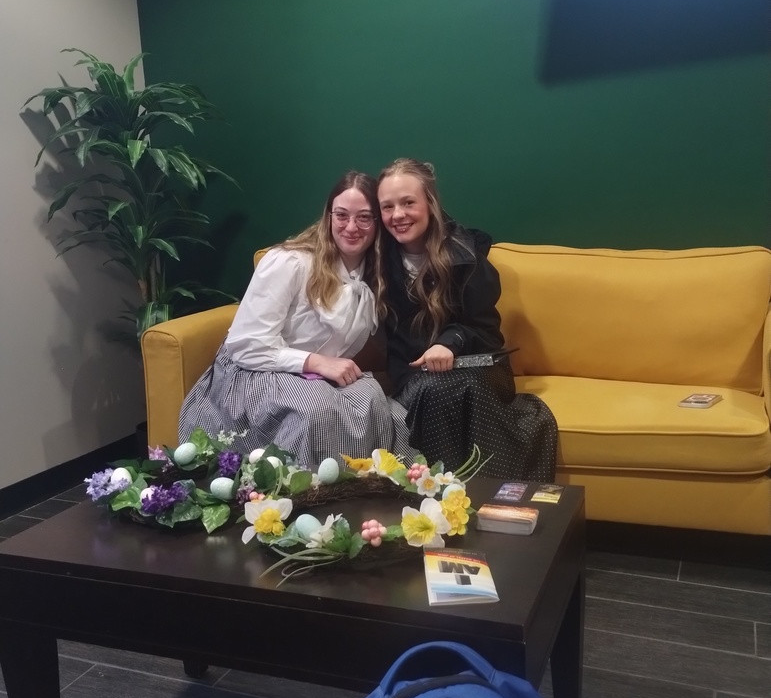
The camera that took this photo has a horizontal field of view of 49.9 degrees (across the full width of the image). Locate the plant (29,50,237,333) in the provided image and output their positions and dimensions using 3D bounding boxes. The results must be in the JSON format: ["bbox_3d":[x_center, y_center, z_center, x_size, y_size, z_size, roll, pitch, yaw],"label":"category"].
[{"bbox_3d":[-0.830,-0.277,3.010,0.620,1.550,0.680,2,11,23],"label":"plant"}]

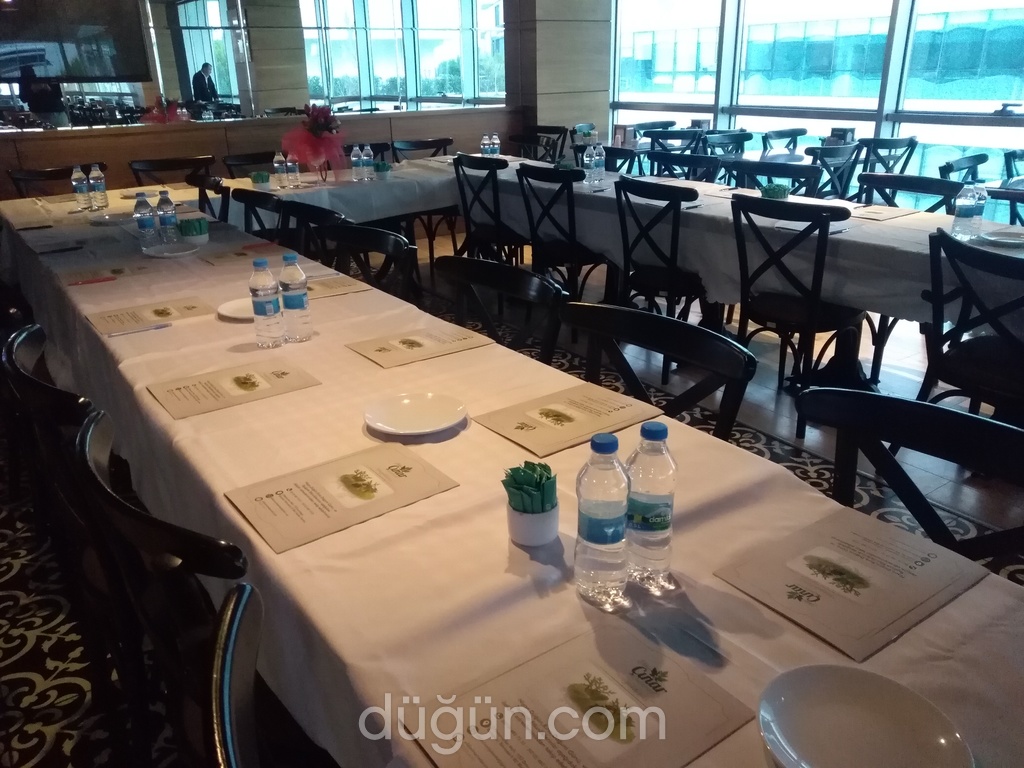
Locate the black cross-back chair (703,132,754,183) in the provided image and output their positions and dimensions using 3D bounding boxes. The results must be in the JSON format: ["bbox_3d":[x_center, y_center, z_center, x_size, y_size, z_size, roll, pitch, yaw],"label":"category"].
[{"bbox_3d":[1.878,-1.487,6.089,0.500,0.885,0.520,-14,25,-29],"label":"black cross-back chair"}]

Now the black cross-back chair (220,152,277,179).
[{"bbox_3d":[-1.496,-1.069,5.157,0.500,0.885,0.520,-19,28,-38],"label":"black cross-back chair"}]

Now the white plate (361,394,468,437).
[{"bbox_3d":[-0.177,0.059,1.434,0.192,0.022,0.192,-1,22,0],"label":"white plate"}]

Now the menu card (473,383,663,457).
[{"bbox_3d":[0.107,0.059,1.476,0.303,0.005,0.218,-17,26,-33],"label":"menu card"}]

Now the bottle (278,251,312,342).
[{"bbox_3d":[-0.542,-0.216,1.926,0.066,0.218,0.066,-1,22,0],"label":"bottle"}]

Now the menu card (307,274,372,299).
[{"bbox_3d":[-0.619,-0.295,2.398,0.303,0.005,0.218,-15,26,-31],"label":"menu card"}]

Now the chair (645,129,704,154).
[{"bbox_3d":[1.271,-1.704,6.551,0.485,0.885,0.495,-7,23,-15],"label":"chair"}]

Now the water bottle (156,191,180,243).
[{"bbox_3d":[-1.431,-0.692,3.200,0.066,0.218,0.066,-1,22,0],"label":"water bottle"}]

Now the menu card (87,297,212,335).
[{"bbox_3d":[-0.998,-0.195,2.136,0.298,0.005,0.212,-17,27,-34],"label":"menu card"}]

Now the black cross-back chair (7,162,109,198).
[{"bbox_3d":[-2.485,-0.774,4.417,0.485,0.885,0.495,-15,26,-31],"label":"black cross-back chair"}]

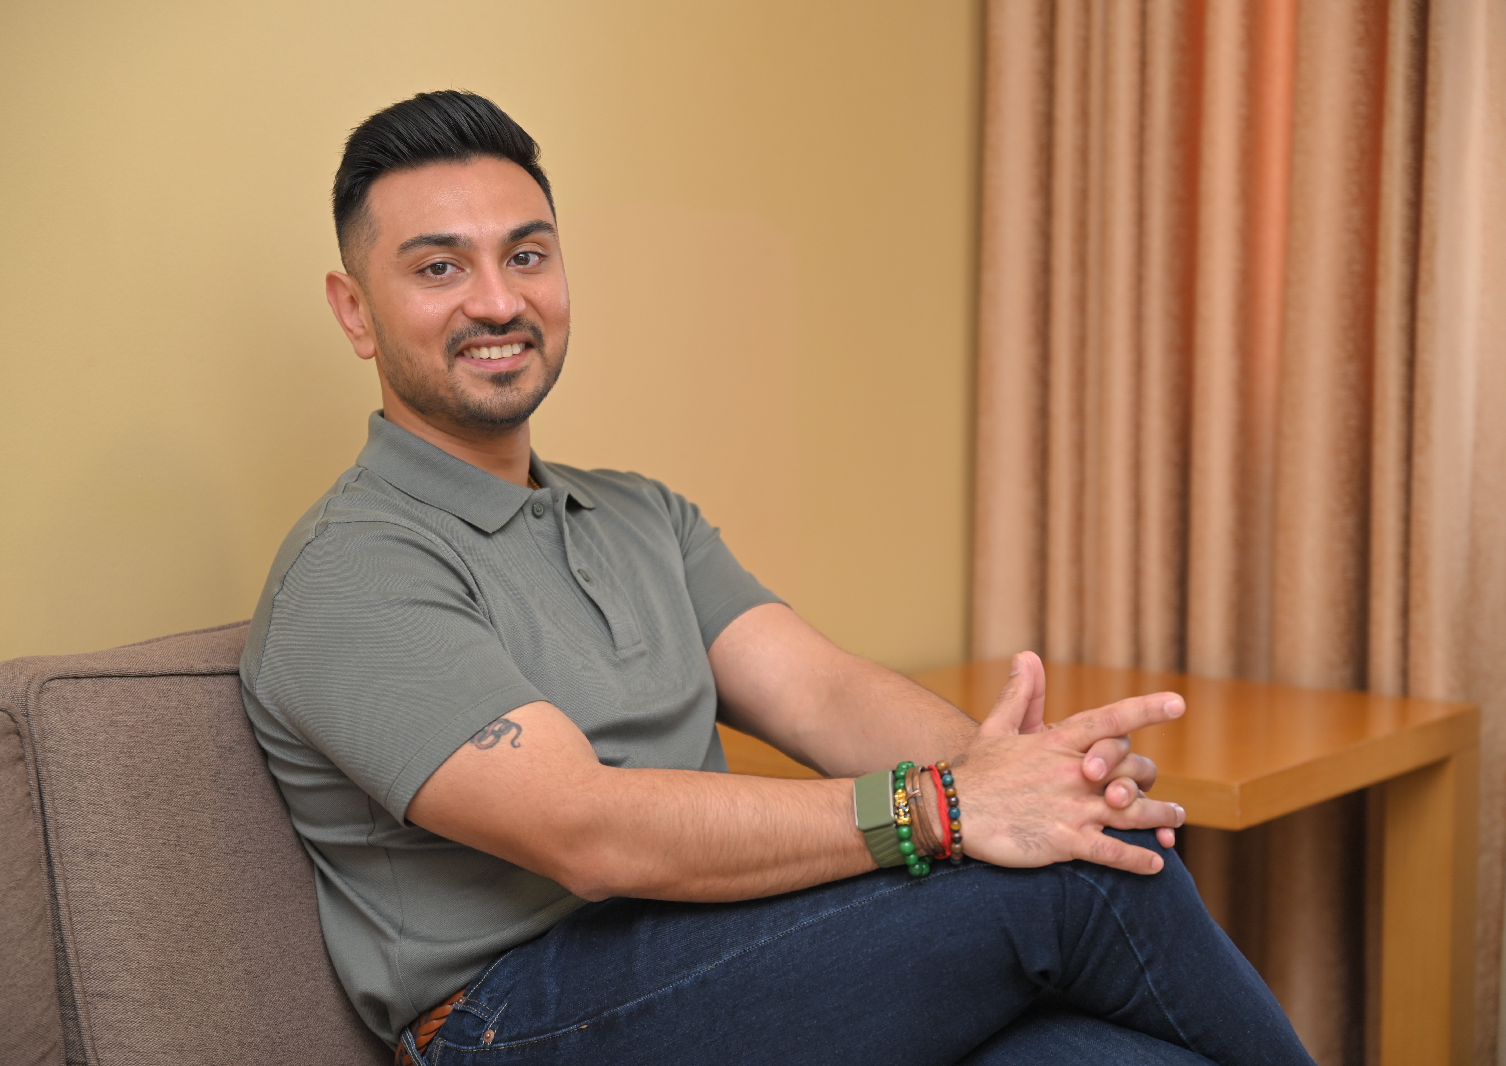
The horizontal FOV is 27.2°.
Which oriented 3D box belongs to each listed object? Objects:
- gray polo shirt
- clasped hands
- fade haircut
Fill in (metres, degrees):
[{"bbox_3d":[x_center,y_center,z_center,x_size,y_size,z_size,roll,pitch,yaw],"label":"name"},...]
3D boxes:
[{"bbox_3d":[-0.158,0.140,2.250,0.300,0.475,0.480,-5,1,36],"label":"gray polo shirt"},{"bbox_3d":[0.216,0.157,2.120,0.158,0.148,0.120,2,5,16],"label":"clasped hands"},{"bbox_3d":[-0.227,-0.242,2.250,0.165,0.160,0.200,-8,3,-24],"label":"fade haircut"}]

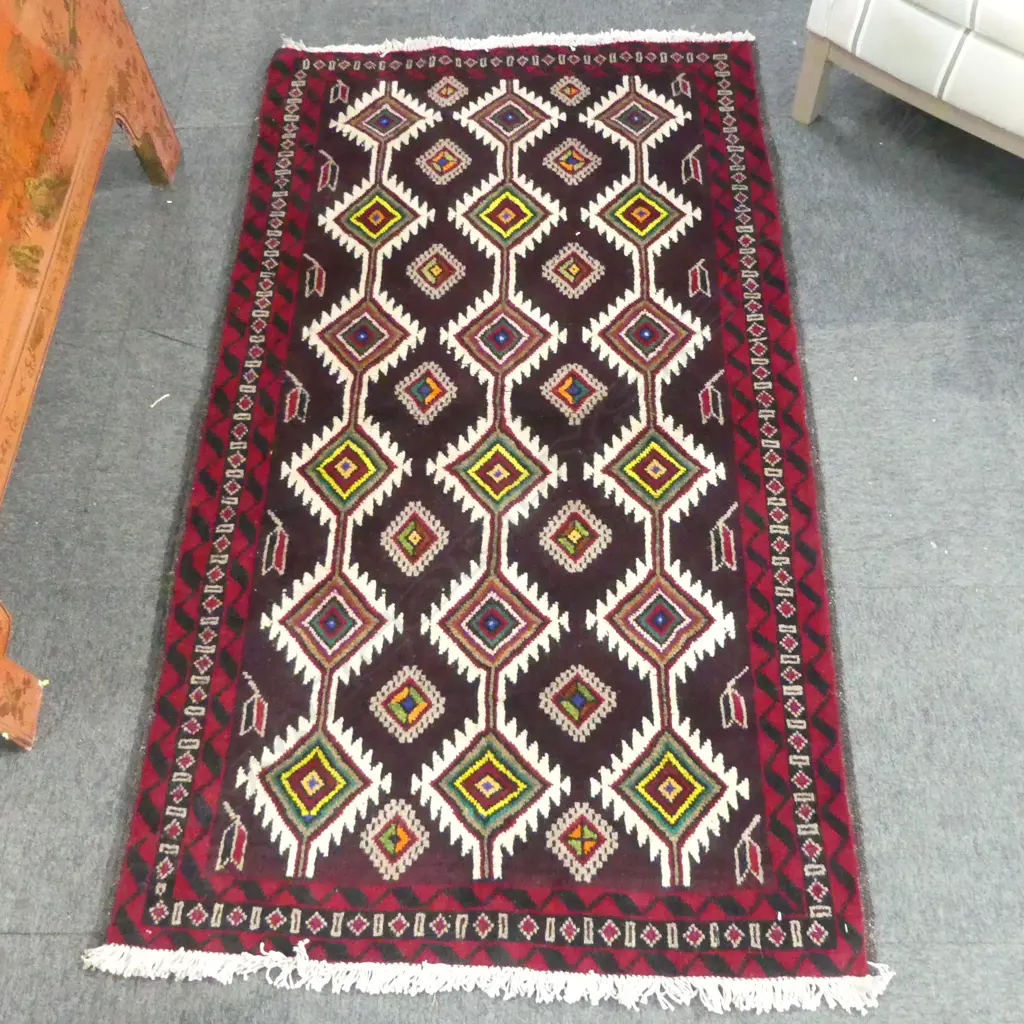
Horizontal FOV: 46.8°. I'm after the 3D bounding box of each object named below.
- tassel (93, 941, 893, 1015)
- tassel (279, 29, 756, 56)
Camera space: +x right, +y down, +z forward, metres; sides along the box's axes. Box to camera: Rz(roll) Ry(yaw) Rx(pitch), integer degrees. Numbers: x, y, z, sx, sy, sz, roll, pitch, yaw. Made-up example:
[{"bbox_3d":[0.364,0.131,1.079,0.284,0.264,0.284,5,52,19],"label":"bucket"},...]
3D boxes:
[{"bbox_3d":[-0.038,0.581,1.482,1.020,0.020,0.069,1,60,2],"label":"tassel"},{"bbox_3d":[0.011,-0.948,2.384,0.955,0.018,0.060,-1,59,1],"label":"tassel"}]

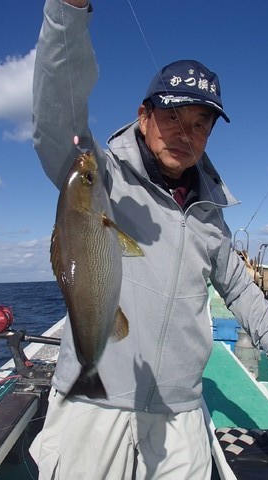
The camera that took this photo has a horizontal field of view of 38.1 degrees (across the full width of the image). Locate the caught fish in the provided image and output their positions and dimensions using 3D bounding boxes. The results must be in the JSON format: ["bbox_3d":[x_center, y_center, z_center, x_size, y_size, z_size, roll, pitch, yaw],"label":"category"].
[{"bbox_3d":[-0.065,0.060,0.680,0.145,0.425,0.075,1,-6,-18],"label":"caught fish"}]

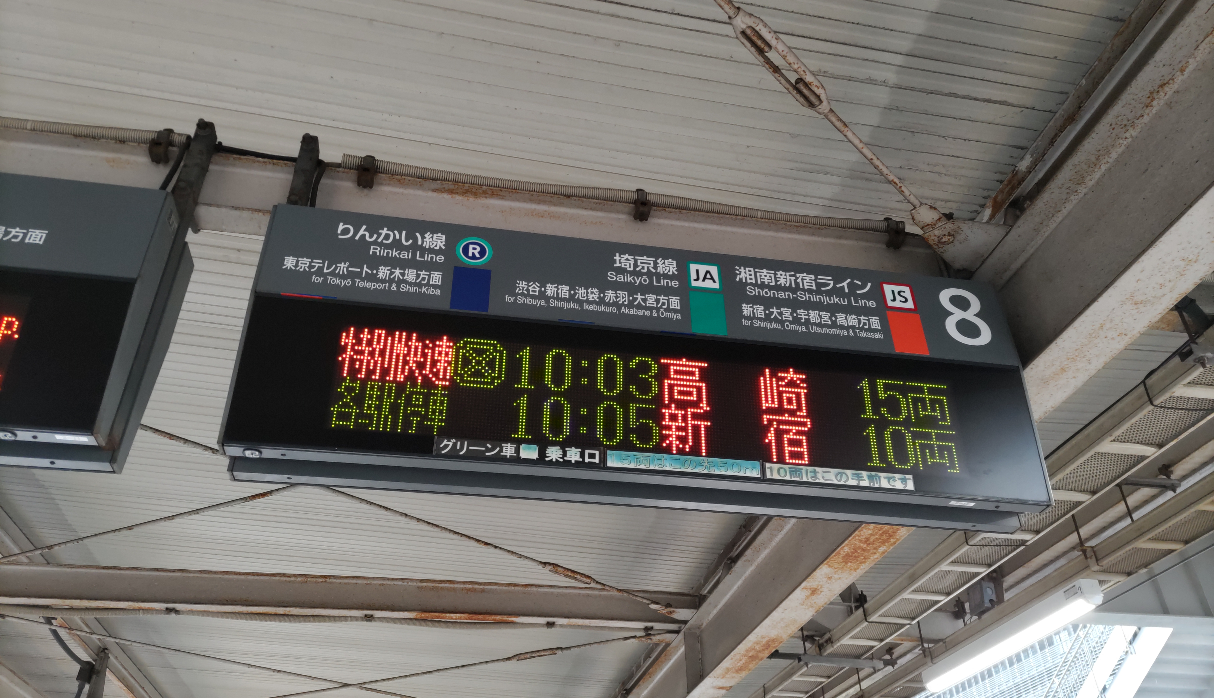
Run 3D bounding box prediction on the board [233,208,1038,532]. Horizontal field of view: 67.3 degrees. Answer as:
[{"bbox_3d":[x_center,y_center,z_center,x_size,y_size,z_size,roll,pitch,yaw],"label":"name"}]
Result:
[{"bbox_3d":[0.116,0.092,2.433,2.006,0.677,0.331,5,-35,-9],"label":"board"}]

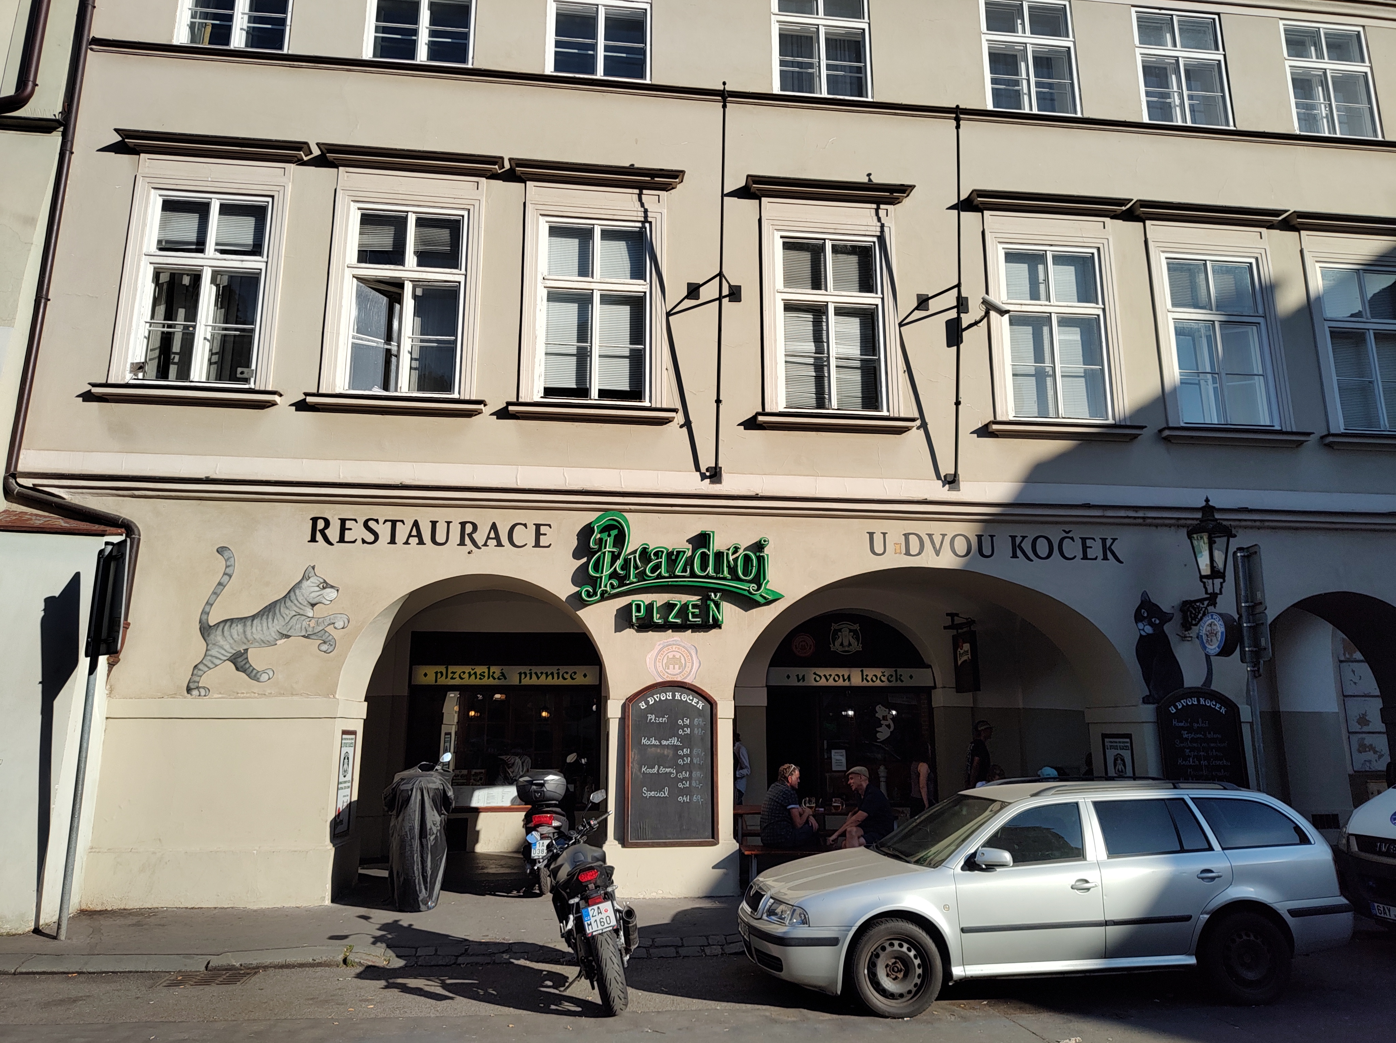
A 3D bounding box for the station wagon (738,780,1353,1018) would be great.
[{"bbox_3d":[2.490,2.745,7.130,4.510,1.460,1.740,1,-11,-6],"label":"station wagon"}]

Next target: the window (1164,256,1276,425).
[{"bbox_3d":[6.786,-2.347,12.119,1.379,2.341,0.130,1,-11,-7],"label":"window"}]

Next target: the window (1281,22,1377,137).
[{"bbox_3d":[8.313,-5.806,12.194,1.210,1.680,0.150,2,-11,-6],"label":"window"}]

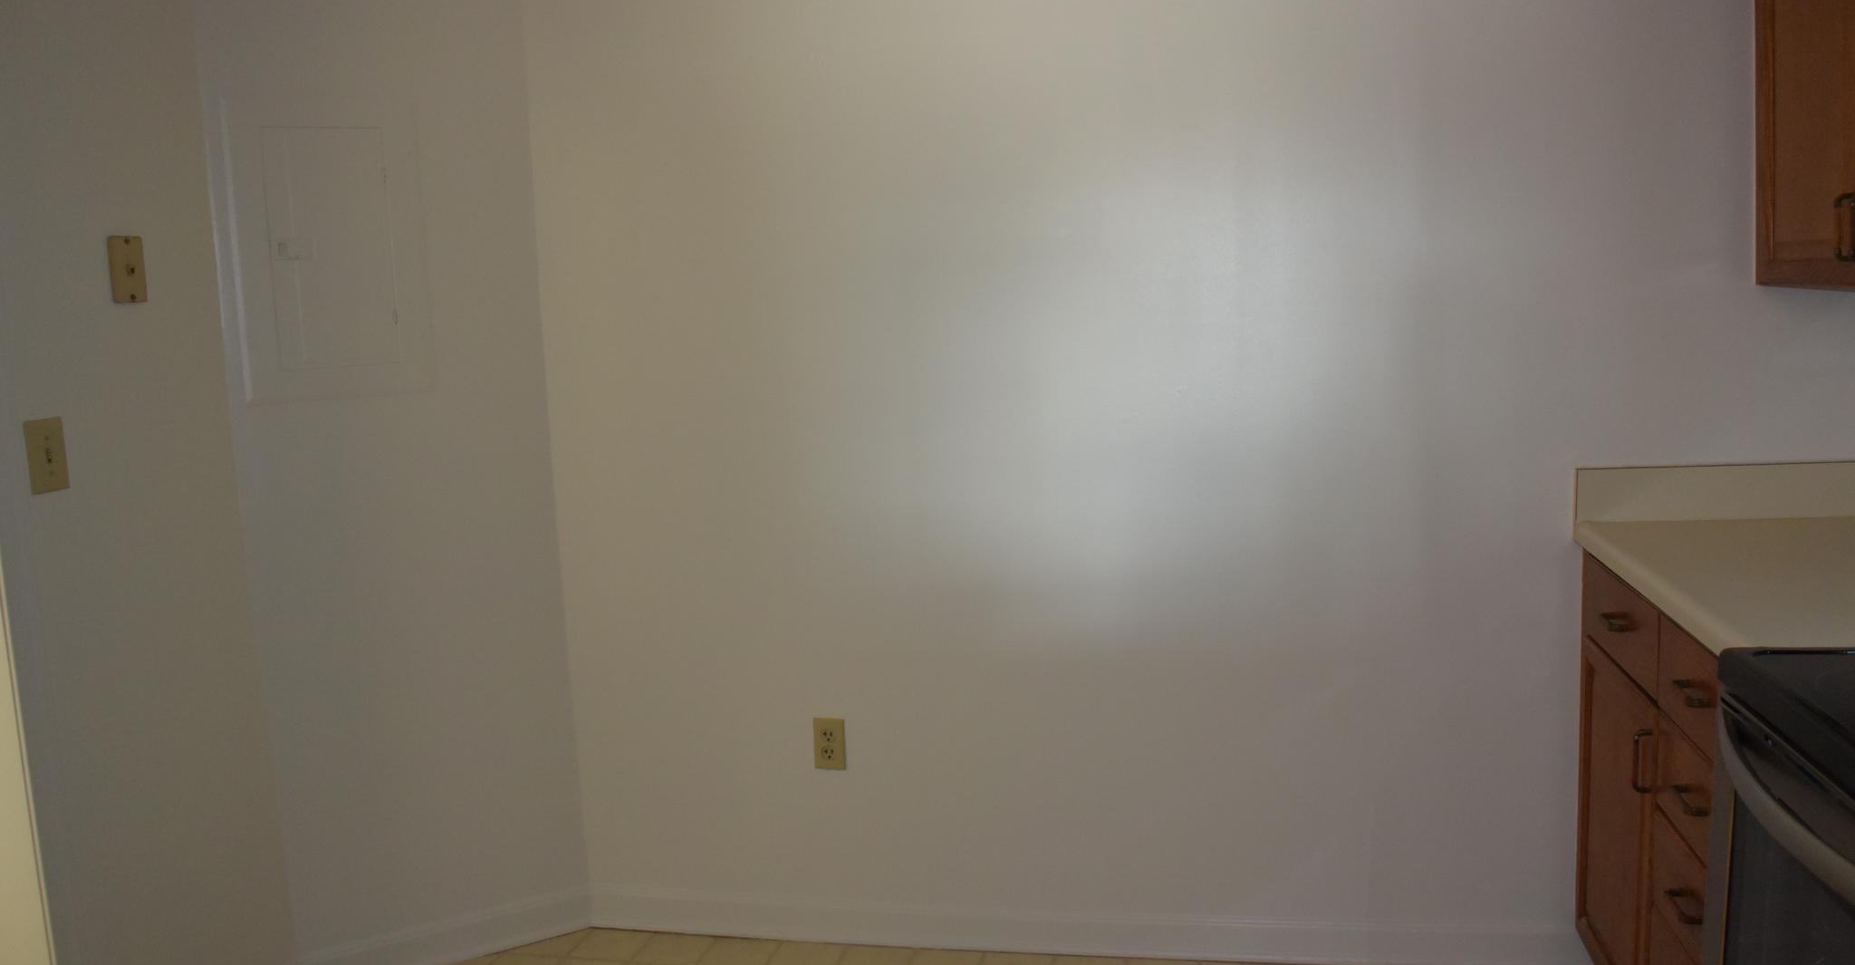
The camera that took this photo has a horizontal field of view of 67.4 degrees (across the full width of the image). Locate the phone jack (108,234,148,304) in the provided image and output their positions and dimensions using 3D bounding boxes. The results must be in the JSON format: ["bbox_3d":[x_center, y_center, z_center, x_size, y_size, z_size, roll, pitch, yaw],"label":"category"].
[{"bbox_3d":[-1.414,-0.376,2.458,0.012,0.117,0.076,-1,7,12],"label":"phone jack"}]

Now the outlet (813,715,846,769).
[{"bbox_3d":[-0.212,0.566,3.010,0.070,0.115,0.010,-1,7,12],"label":"outlet"}]

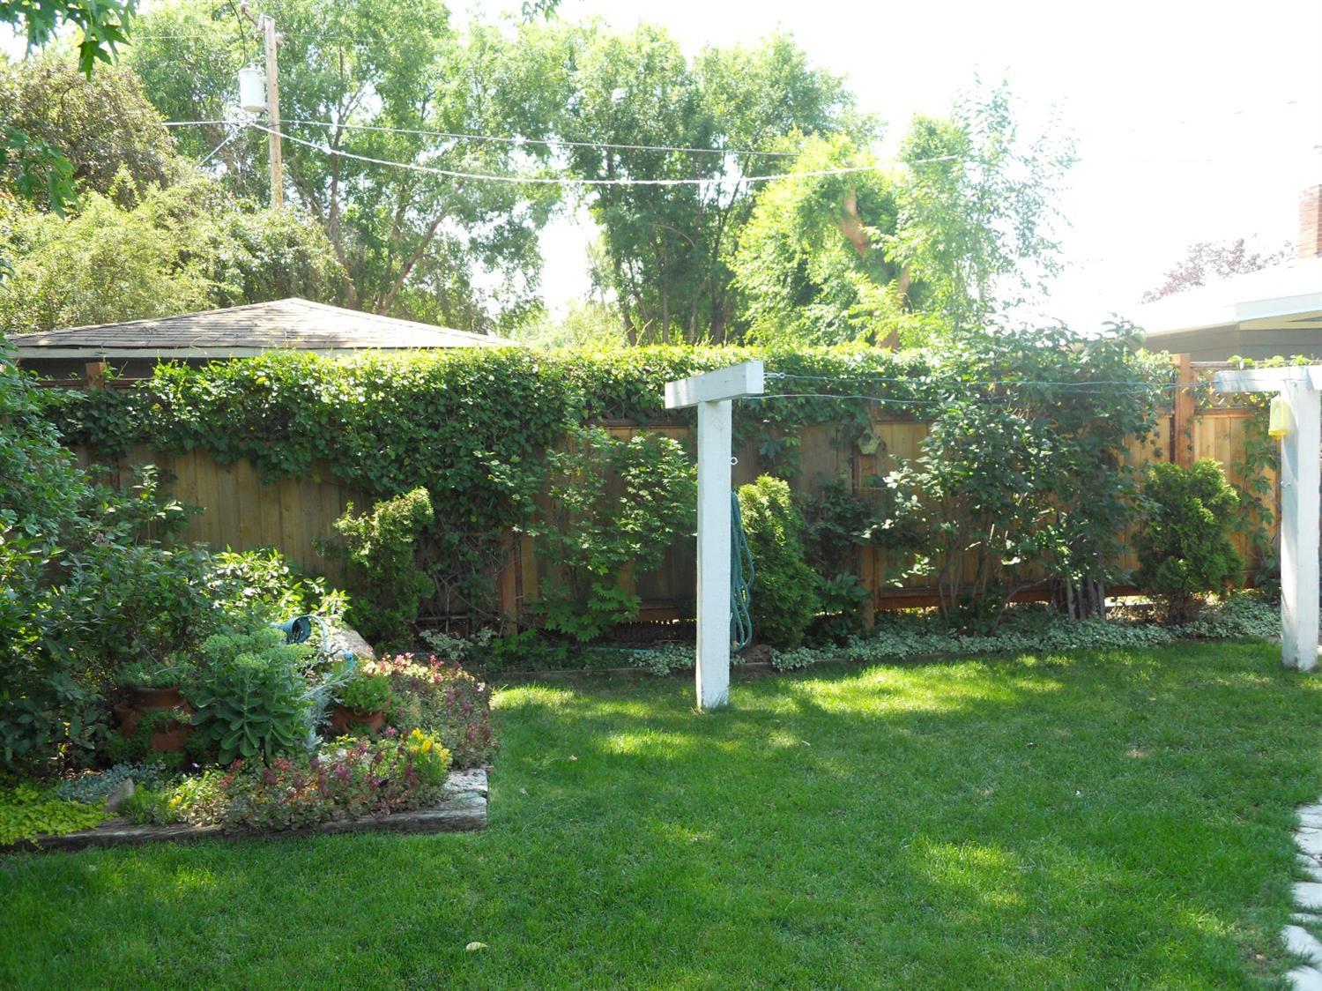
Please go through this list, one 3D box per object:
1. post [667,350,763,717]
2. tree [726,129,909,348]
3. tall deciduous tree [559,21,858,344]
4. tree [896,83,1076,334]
[{"bbox_3d":[0.267,0.215,5.383,0.160,1.720,1.100,-2,4,-15],"label":"post"},{"bbox_3d":[2.591,-2.751,17.203,2.907,5.912,2.907,-1,4,0],"label":"tree"},{"bbox_3d":[1.234,-5.622,25.364,6.908,10.571,6.217,-1,4,0],"label":"tall deciduous tree"},{"bbox_3d":[3.976,-2.258,13.187,2.223,5.422,2.112,-1,4,0],"label":"tree"}]

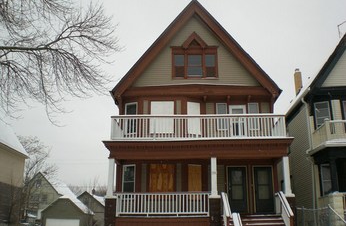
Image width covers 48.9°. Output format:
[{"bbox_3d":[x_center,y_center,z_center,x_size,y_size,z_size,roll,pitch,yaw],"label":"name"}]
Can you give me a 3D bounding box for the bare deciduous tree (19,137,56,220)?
[{"bbox_3d":[-17.435,9.560,50.815,6.000,12.600,6.000,-1,-15,2],"label":"bare deciduous tree"}]

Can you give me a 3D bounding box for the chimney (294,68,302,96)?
[{"bbox_3d":[8.156,-1.947,24.777,0.500,1.900,0.500,-1,-15,2],"label":"chimney"}]

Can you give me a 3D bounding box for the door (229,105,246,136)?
[{"bbox_3d":[3.269,0.579,19.021,0.870,2.000,0.100,-1,-15,2],"label":"door"}]

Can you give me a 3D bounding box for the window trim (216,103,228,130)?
[{"bbox_3d":[2.517,0.194,19.149,0.560,1.420,0.120,-1,-15,2],"label":"window trim"}]

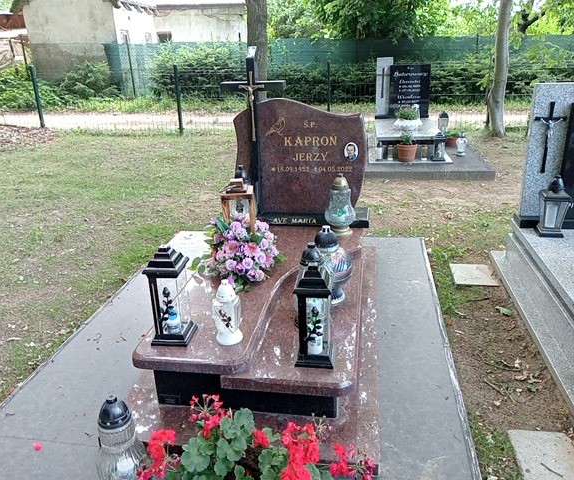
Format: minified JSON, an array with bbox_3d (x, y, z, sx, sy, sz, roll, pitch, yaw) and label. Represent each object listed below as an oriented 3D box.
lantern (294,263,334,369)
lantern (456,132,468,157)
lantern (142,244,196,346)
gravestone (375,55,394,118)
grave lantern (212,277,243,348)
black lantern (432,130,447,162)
[{"bbox_3d":[0.107,0.270,1.942,0.144,0.396,0.144,1,21,9],"label":"lantern"},{"bbox_3d":[2.037,-1.118,6.011,0.122,0.259,0.122,1,21,9],"label":"lantern"},{"bbox_3d":[-0.459,0.205,2.030,0.144,0.395,0.144,1,21,9],"label":"lantern"},{"bbox_3d":[1.445,-2.252,7.652,0.239,0.838,0.092,1,21,9],"label":"gravestone"},{"bbox_3d":[-0.235,0.275,2.045,0.119,0.256,0.119,1,21,9],"label":"grave lantern"},{"bbox_3d":[1.689,-1.046,5.749,0.143,0.305,0.143,1,21,9],"label":"black lantern"}]

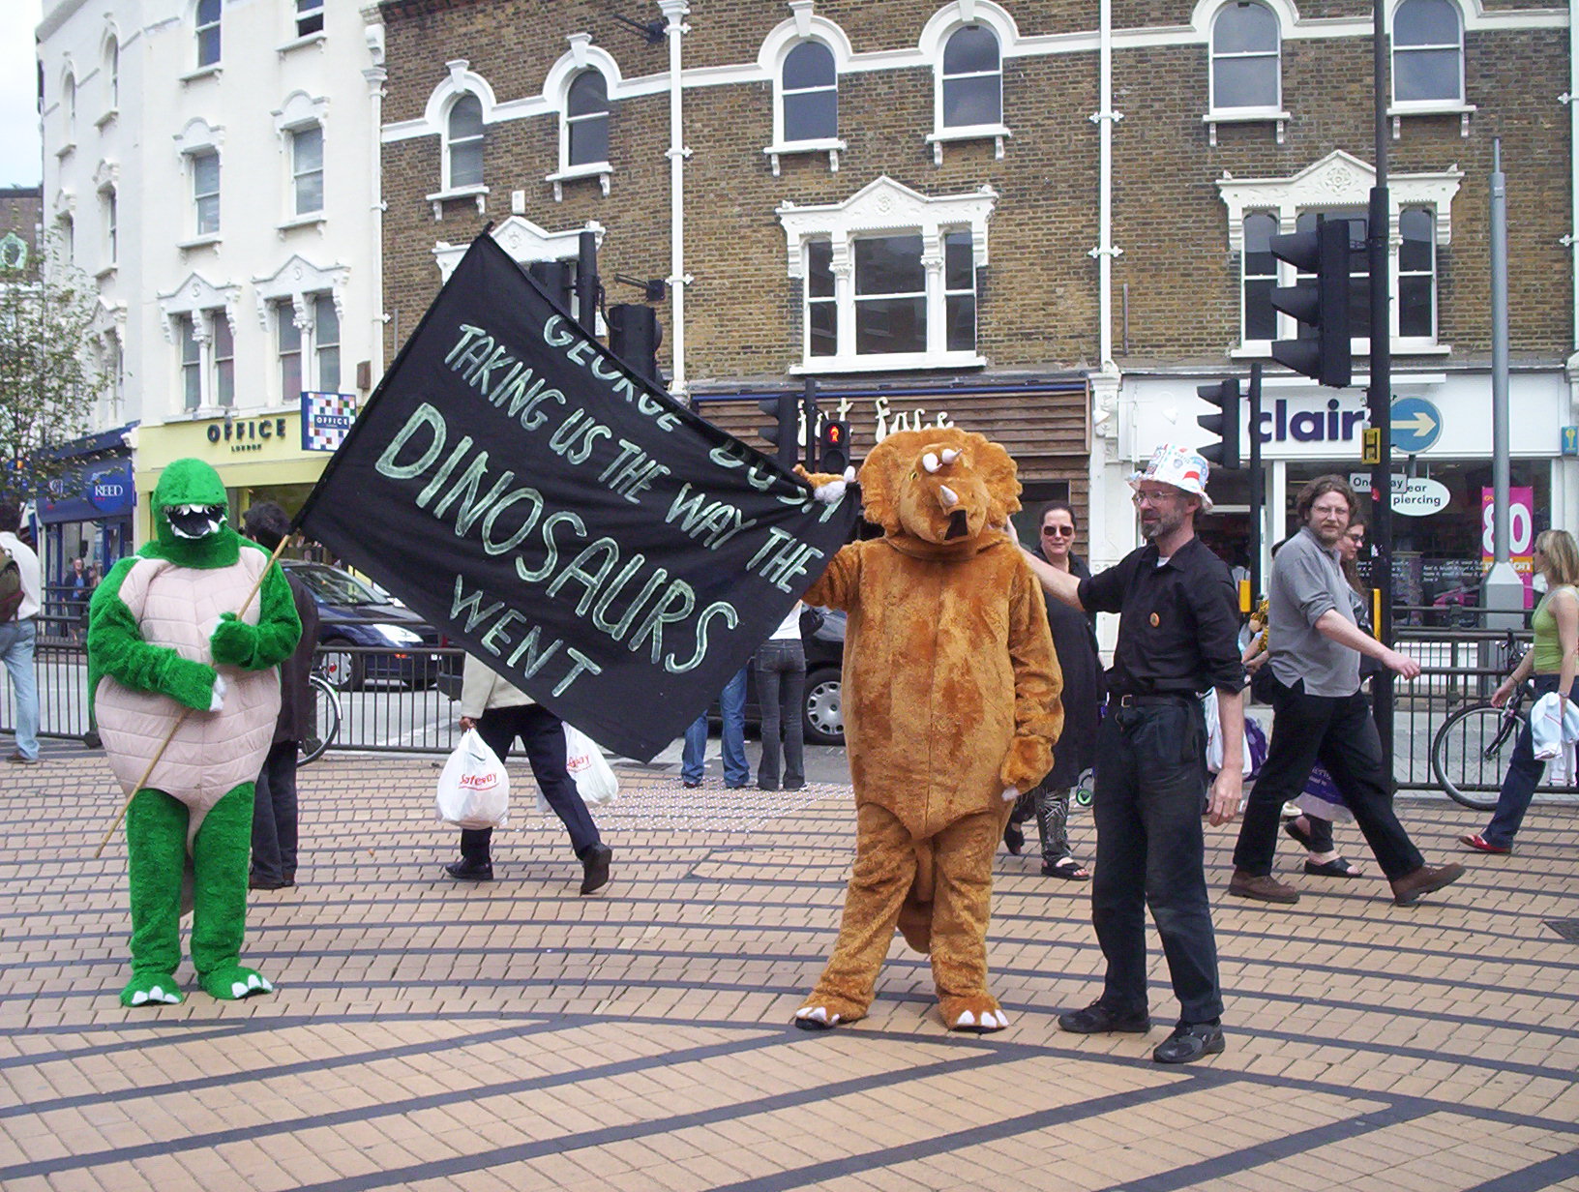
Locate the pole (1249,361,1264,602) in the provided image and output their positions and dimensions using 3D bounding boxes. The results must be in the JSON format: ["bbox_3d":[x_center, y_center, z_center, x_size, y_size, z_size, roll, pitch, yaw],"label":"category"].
[{"bbox_3d":[5.051,-0.776,18.879,0.120,3.540,0.120,0,3,14],"label":"pole"}]

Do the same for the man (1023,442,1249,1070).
[{"bbox_3d":[1.047,0.451,5.248,0.600,1.810,0.640,-1,2,-31],"label":"man"}]

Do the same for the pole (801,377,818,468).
[{"bbox_3d":[0.249,-0.703,19.258,0.120,3.450,0.120,0,1,16],"label":"pole"}]

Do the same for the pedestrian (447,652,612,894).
[{"bbox_3d":[-1.180,0.447,7.879,0.780,1.720,0.580,1,2,37],"label":"pedestrian"}]

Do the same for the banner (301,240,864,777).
[{"bbox_3d":[-0.698,-0.320,5.600,1.430,1.170,0.140,33,3,2],"label":"banner"}]

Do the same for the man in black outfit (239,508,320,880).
[{"bbox_3d":[-2.282,0.430,7.700,0.360,1.700,0.500,2,3,41],"label":"man in black outfit"}]

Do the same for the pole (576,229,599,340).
[{"bbox_3d":[-1.405,-0.698,12.254,0.130,3.800,0.130,0,1,16],"label":"pole"}]

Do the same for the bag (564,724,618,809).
[{"bbox_3d":[-0.963,0.762,8.100,0.340,0.440,0.220,-1,1,-6],"label":"bag"}]

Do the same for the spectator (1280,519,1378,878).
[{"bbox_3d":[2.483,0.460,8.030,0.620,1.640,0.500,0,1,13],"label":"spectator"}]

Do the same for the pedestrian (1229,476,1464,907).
[{"bbox_3d":[2.367,0.391,7.398,0.980,1.810,0.580,0,1,12],"label":"pedestrian"}]

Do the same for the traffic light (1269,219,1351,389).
[{"bbox_3d":[3.149,-1.772,10.500,0.480,1.020,0.340,0,1,16],"label":"traffic light"}]

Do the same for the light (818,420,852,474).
[{"bbox_3d":[0.520,-1.667,19.800,0.320,0.650,0.300,0,3,7],"label":"light"}]

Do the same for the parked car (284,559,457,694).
[{"bbox_3d":[-5.770,0.310,19.580,3.780,1.420,1.660,0,3,12],"label":"parked car"}]

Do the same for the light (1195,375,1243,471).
[{"bbox_3d":[4.620,-1.860,18.700,0.460,0.990,0.310,0,3,14],"label":"light"}]

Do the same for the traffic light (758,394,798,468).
[{"bbox_3d":[-0.126,-1.829,19.800,0.450,0.970,0.310,0,3,13],"label":"traffic light"}]

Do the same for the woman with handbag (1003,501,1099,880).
[{"bbox_3d":[1.228,0.432,8.079,0.550,1.710,0.520,-1,2,-30],"label":"woman with handbag"}]

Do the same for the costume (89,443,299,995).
[{"bbox_3d":[-2.061,0.449,6.000,0.710,1.810,0.660,-1,3,-25],"label":"costume"}]

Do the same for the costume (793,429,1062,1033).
[{"bbox_3d":[0.455,0.398,5.740,0.870,1.910,0.680,0,3,3],"label":"costume"}]

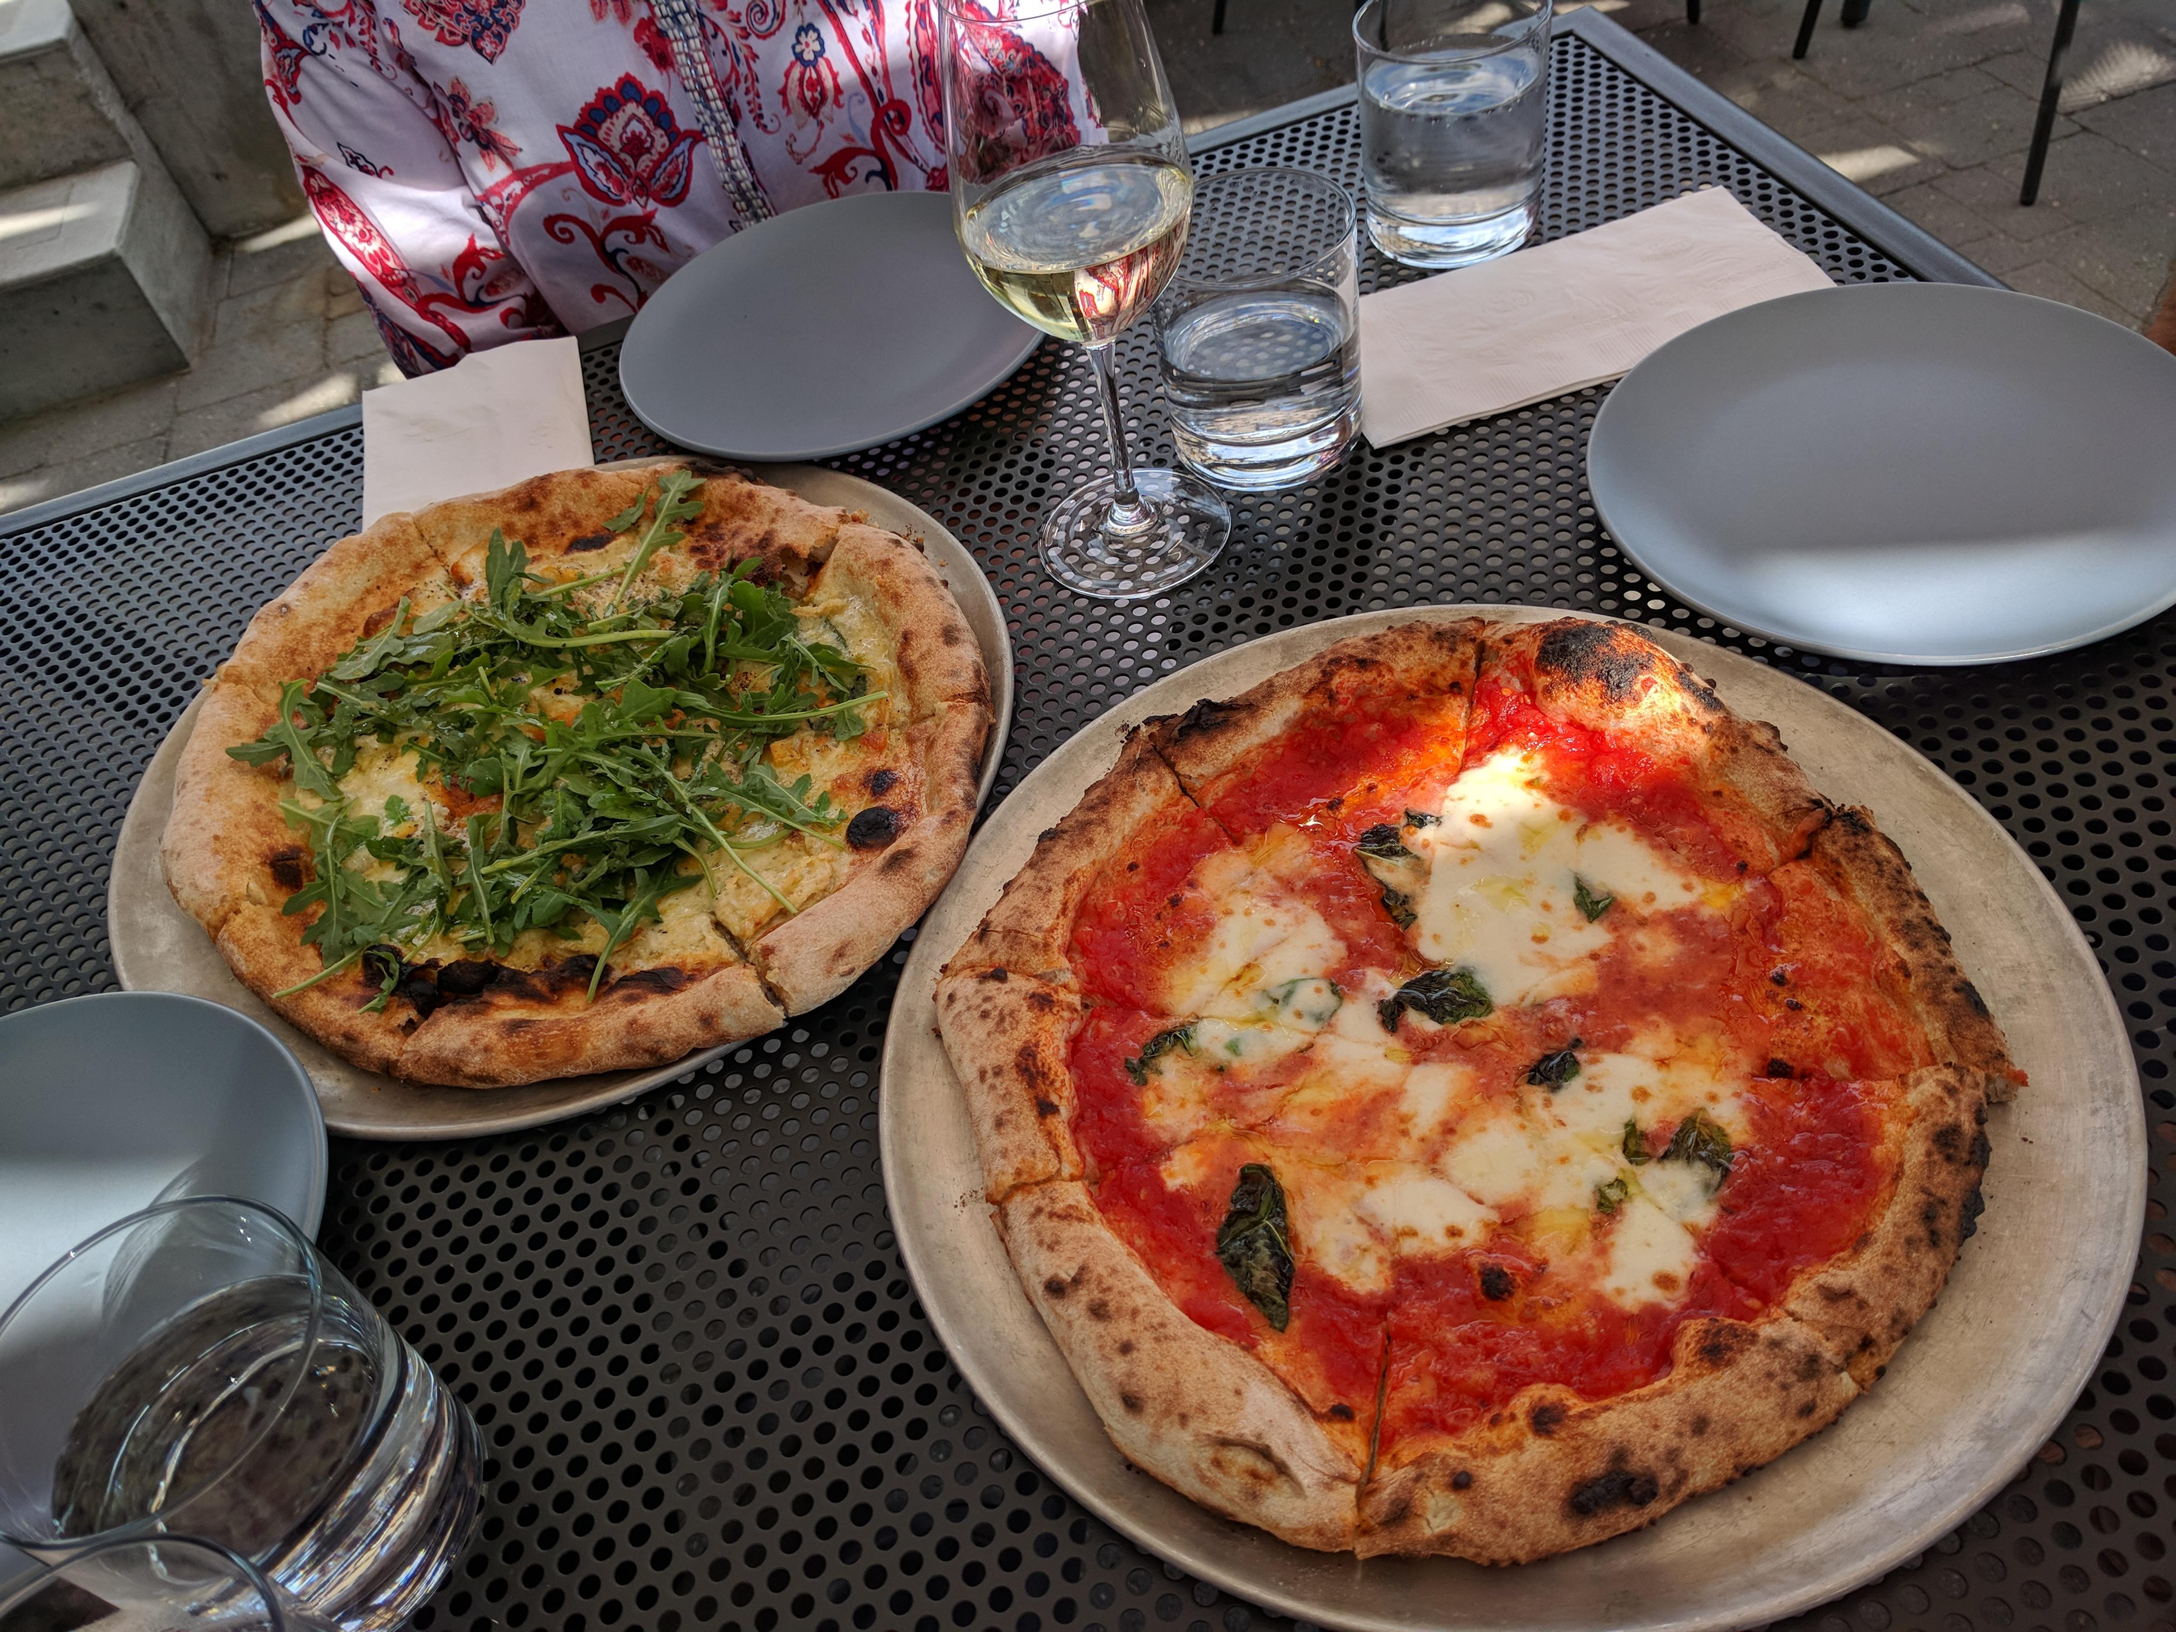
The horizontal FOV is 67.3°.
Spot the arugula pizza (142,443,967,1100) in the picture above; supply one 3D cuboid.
[{"bbox_3d":[-0.189,-0.033,0.596,0.317,0.035,0.277,25,59,29],"label":"arugula pizza"}]

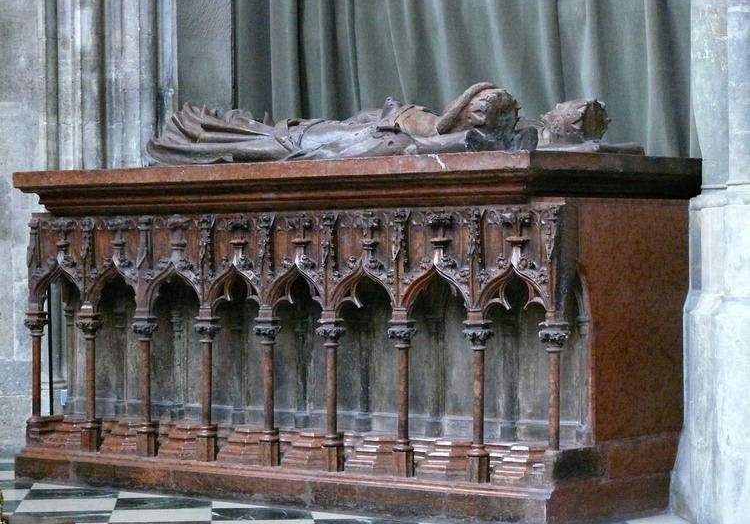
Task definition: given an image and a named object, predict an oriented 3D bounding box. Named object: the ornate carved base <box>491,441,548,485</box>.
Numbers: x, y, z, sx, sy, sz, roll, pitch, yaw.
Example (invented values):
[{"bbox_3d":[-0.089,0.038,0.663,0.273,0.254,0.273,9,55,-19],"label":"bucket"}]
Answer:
[{"bbox_3d":[0.601,0.848,9.152,0.256,0.172,0.132,0,1,40],"label":"ornate carved base"}]

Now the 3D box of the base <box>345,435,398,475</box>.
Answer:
[{"bbox_3d":[0.009,0.794,9.026,0.229,0.152,0.141,0,1,40],"label":"base"}]

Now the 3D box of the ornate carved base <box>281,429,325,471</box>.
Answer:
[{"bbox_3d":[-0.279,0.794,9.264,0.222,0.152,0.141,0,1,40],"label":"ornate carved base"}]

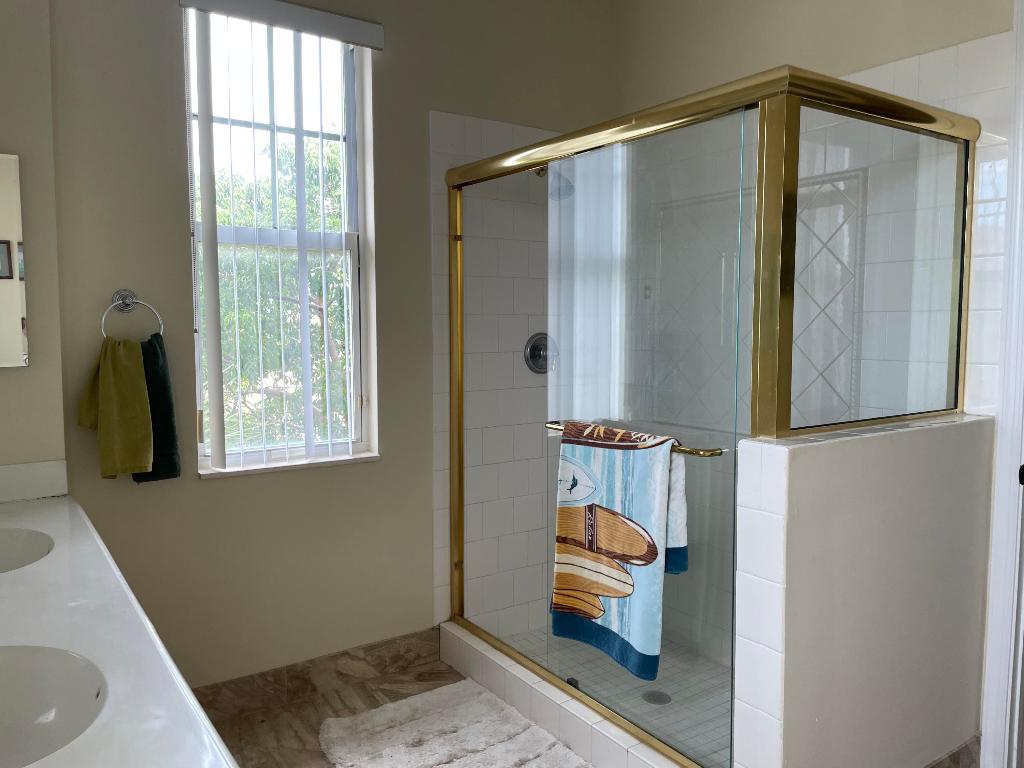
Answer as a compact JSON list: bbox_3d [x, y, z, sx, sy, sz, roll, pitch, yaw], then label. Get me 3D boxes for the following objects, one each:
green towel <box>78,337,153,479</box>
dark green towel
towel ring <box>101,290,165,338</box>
[{"bbox_3d":[-1.194,0.070,2.313,0.196,0.427,0.090,-3,5,-35],"label":"green towel"},{"bbox_3d":[-1.107,0.072,2.380,0.143,0.463,0.080,-3,5,-35],"label":"dark green towel"},{"bbox_3d":[-1.157,-0.189,2.342,0.171,0.198,0.065,-3,5,-35],"label":"towel ring"}]

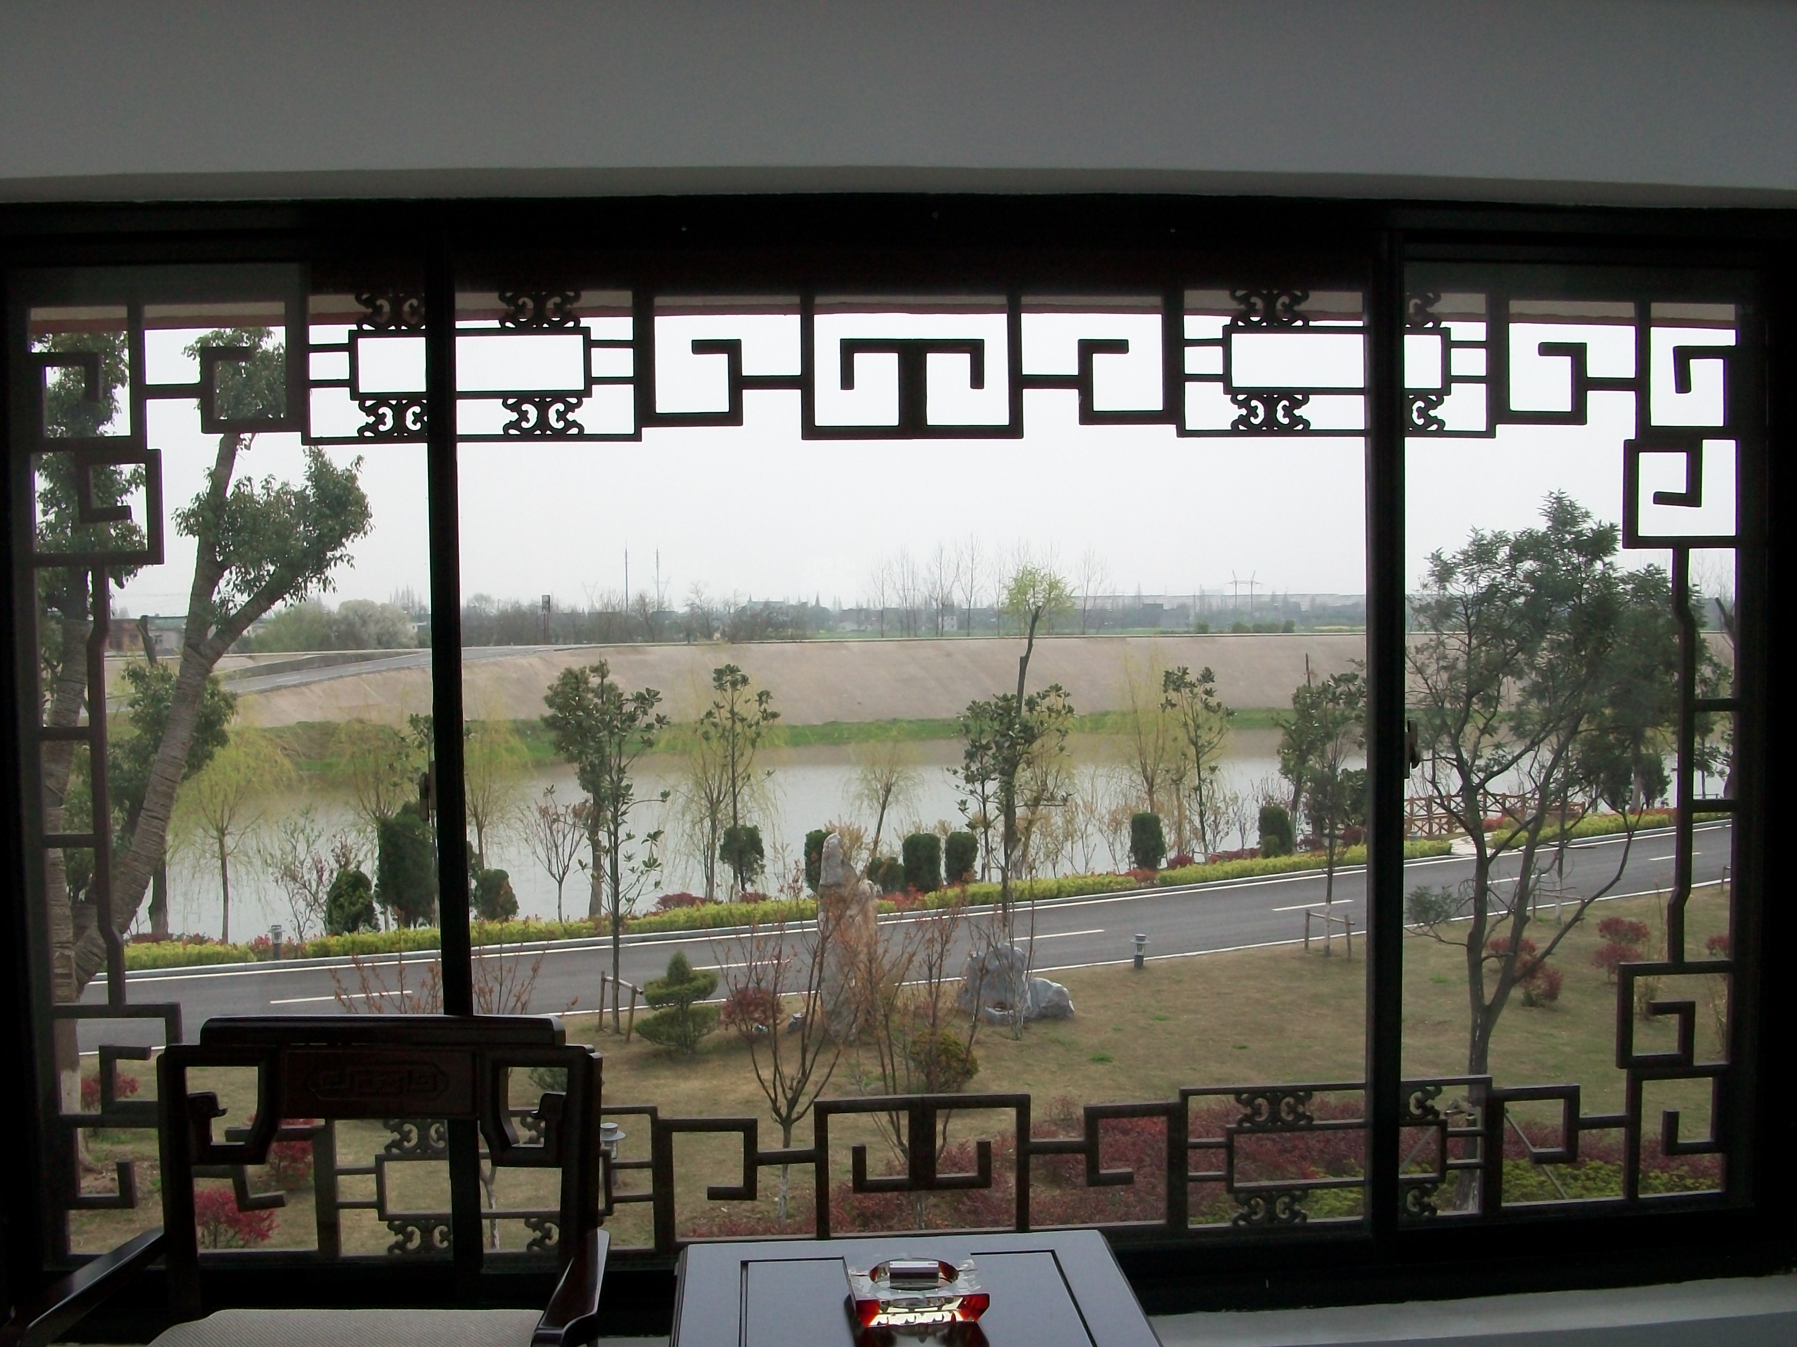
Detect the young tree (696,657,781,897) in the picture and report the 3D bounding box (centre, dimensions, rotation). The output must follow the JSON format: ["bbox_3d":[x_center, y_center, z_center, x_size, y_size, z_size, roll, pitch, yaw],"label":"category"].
[{"bbox_3d":[-4.009,2.689,43.517,2.013,5.904,1.912,-1,2,0],"label":"young tree"}]

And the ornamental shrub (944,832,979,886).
[{"bbox_3d":[1.598,4.784,45.369,0.867,1.445,0.867,-1,2,0],"label":"ornamental shrub"}]

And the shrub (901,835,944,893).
[{"bbox_3d":[0.587,4.775,44.112,1.018,1.581,1.018,-1,2,0],"label":"shrub"}]

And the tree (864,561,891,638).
[{"bbox_3d":[-2.028,-7.065,170.000,2.569,7.370,2.600,-1,2,0],"label":"tree"}]

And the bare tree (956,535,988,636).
[{"bbox_3d":[9.433,-11.343,229.753,4.208,13.365,4.208,-1,2,0],"label":"bare tree"}]

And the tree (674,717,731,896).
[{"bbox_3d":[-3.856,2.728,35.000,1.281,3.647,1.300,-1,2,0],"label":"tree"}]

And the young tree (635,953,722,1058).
[{"bbox_3d":[-2.810,4.206,22.500,1.056,1.306,1.080,-1,2,0],"label":"young tree"}]

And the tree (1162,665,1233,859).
[{"bbox_3d":[6.777,2.020,40.000,1.623,4.391,1.600,-1,2,0],"label":"tree"}]

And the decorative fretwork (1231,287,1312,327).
[{"bbox_3d":[0.629,-0.619,2.980,0.137,0.069,0.025,-1,2,-3],"label":"decorative fretwork"}]

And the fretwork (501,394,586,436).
[{"bbox_3d":[-0.587,-0.427,2.916,0.137,0.069,0.025,-1,2,-4],"label":"fretwork"}]

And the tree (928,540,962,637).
[{"bbox_3d":[4.395,-8.079,170.000,3.245,9.127,3.200,-1,2,0],"label":"tree"}]

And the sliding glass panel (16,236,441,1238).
[{"bbox_3d":[-1.046,0.147,2.807,0.653,1.583,0.050,-1,2,-4],"label":"sliding glass panel"}]

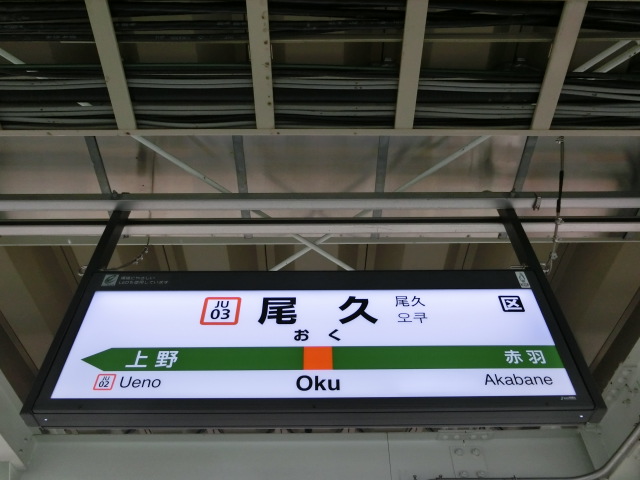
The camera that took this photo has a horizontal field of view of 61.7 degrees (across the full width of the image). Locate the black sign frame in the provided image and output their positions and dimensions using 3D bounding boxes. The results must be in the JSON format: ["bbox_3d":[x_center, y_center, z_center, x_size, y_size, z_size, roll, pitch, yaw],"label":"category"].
[{"bbox_3d":[-0.015,0.333,1.763,1.680,0.556,0.088,0,-48,-1],"label":"black sign frame"}]

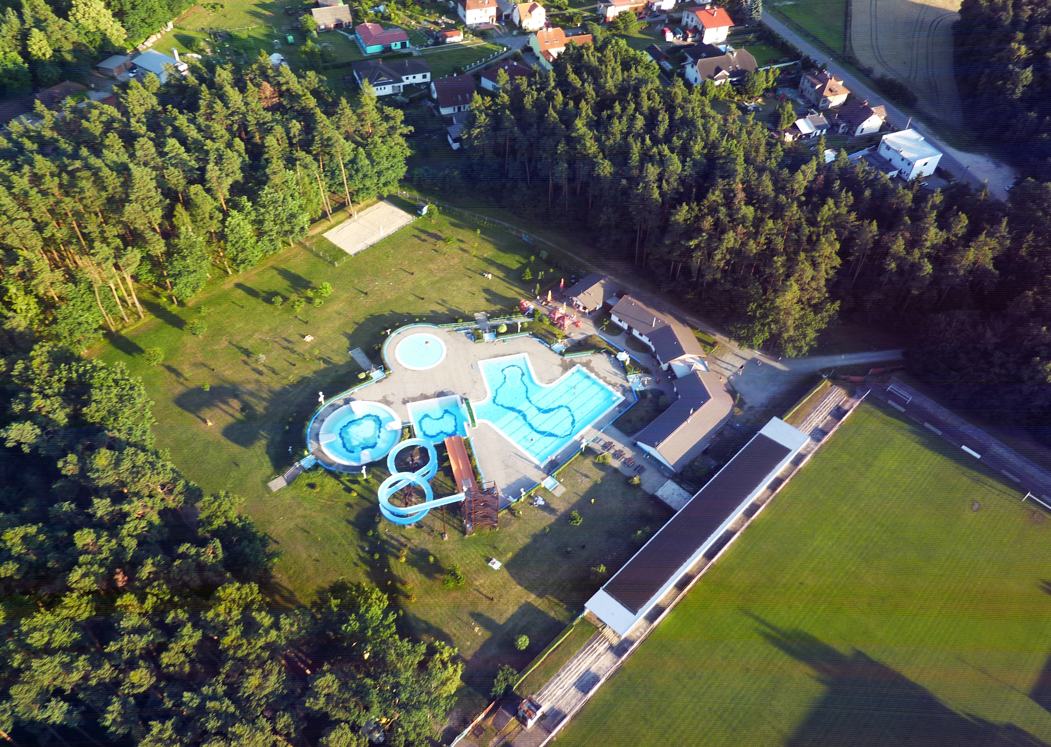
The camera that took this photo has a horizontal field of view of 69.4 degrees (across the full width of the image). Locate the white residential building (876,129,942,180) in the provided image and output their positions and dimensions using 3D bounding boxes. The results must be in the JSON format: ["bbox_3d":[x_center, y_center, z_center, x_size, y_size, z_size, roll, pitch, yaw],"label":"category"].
[{"bbox_3d":[117.609,-67.048,232.958,10.800,7.200,14.400,-16,51,-17],"label":"white residential building"}]

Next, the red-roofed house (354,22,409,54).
[{"bbox_3d":[-51.745,-122.272,274.368,15.500,4.600,15.500,-16,51,-17],"label":"red-roofed house"}]

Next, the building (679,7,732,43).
[{"bbox_3d":[69.672,-134.573,290.346,11.800,8.600,17.000,-14,50,-16],"label":"building"}]

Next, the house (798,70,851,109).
[{"bbox_3d":[103.233,-98.267,260.207,11.000,7.500,14.900,-9,49,-11],"label":"house"}]

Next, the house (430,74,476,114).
[{"bbox_3d":[-23.377,-92.209,246.466,13.000,8.100,14.800,-14,50,-16],"label":"house"}]

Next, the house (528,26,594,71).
[{"bbox_3d":[14.341,-119.221,273.458,20.500,7.900,17.500,-13,50,-15],"label":"house"}]

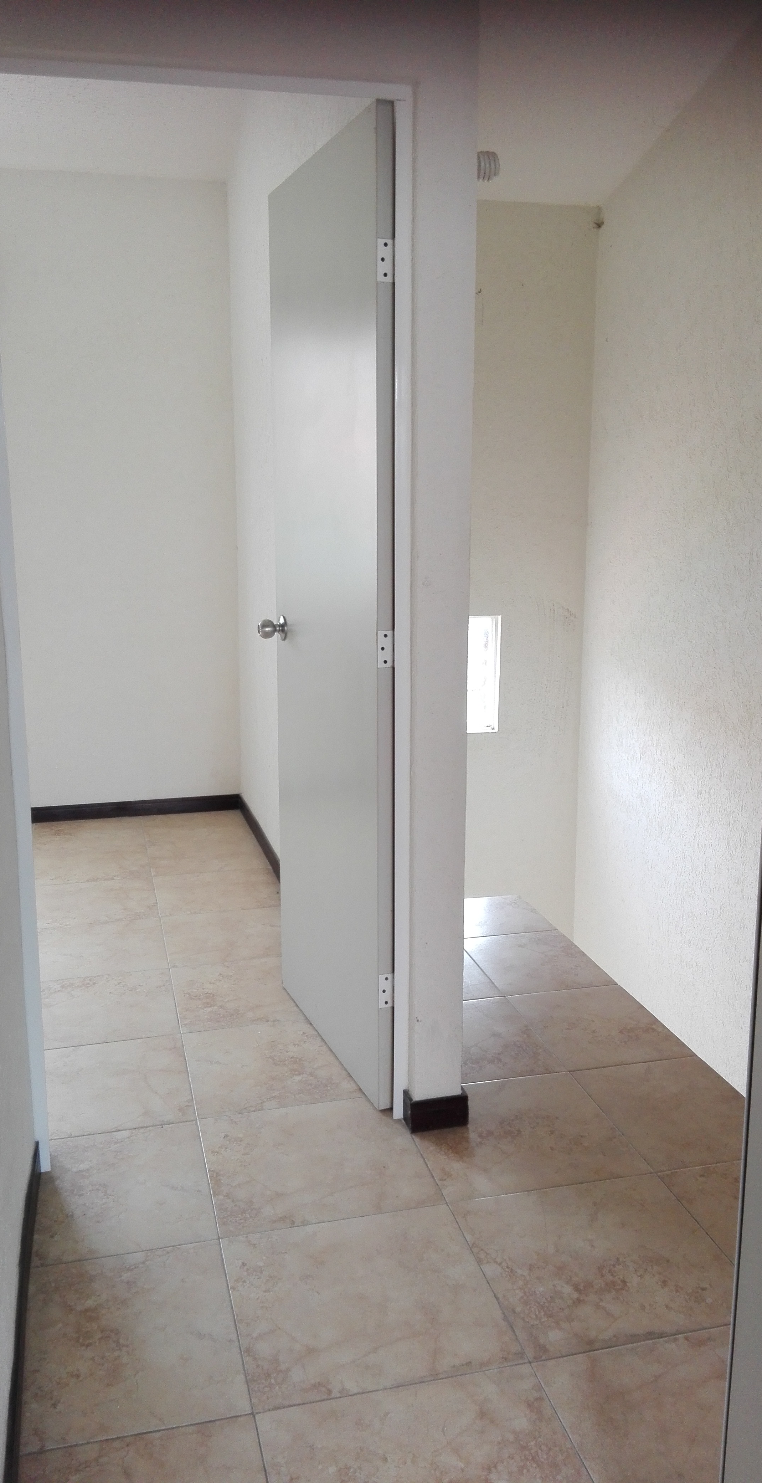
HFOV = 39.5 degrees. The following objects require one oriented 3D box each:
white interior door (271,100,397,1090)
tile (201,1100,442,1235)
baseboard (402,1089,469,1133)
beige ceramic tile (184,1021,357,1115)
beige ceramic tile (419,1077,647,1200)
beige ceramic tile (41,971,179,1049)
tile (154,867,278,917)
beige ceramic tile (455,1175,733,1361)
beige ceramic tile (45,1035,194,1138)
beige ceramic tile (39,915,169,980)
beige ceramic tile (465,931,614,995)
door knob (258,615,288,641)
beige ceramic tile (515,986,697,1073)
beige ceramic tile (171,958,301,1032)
[{"bbox_3d":[-0.125,-0.263,2.555,0.037,2.117,0.728,-4,11,-22],"label":"white interior door"},{"bbox_3d":[-0.139,0.880,2.227,0.442,0.010,0.435,-3,11,-14],"label":"tile"},{"bbox_3d":[0.129,0.845,2.440,0.138,0.069,0.055,-2,13,-15],"label":"baseboard"},{"bbox_3d":[-0.253,0.822,2.703,0.465,0.010,0.425,-2,13,-15],"label":"beige ceramic tile"},{"bbox_3d":[0.295,0.861,2.332,0.444,0.010,0.436,-3,11,-14],"label":"beige ceramic tile"},{"bbox_3d":[-0.813,0.753,2.982,0.465,0.010,0.425,-2,13,-15],"label":"beige ceramic tile"},{"bbox_3d":[-0.587,0.558,3.903,0.465,0.010,0.425,-2,13,-15],"label":"tile"},{"bbox_3d":[0.399,0.938,1.926,0.442,0.010,0.431,-3,11,-14],"label":"beige ceramic tile"},{"bbox_3d":[-0.702,0.841,2.582,0.465,0.010,0.425,-2,13,-15],"label":"beige ceramic tile"},{"bbox_3d":[-0.924,0.665,3.382,0.465,0.010,0.425,-2,13,-15],"label":"beige ceramic tile"},{"bbox_3d":[0.474,0.686,3.271,0.347,0.010,0.446,-3,11,-14],"label":"beige ceramic tile"},{"bbox_3d":[-0.287,-0.300,2.810,0.065,0.070,0.070,-4,11,-22],"label":"door knob"},{"bbox_3d":[0.590,0.787,2.929,0.352,0.010,0.425,-2,13,-15],"label":"beige ceramic tile"},{"bbox_3d":[-0.363,0.723,3.062,0.447,0.010,0.444,-3,11,-14],"label":"beige ceramic tile"}]

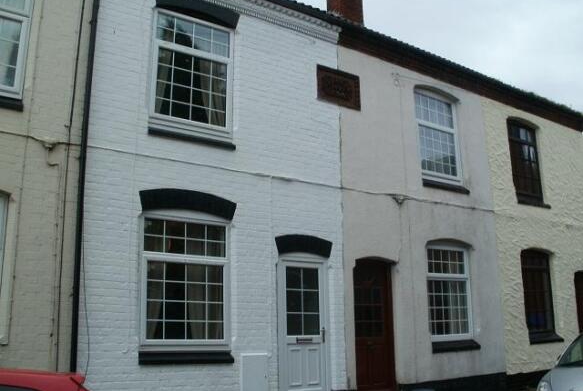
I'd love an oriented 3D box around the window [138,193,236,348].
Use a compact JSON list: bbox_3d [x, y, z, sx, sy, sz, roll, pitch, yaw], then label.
[{"bbox_3d":[-1.270,0.891,7.348,1.305,1.938,0.120,8,-14,-34],"label":"window"}]

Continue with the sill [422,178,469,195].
[{"bbox_3d":[2.578,-0.135,10.269,1.160,0.149,0.140,8,-14,-34],"label":"sill"}]

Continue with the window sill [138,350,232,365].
[{"bbox_3d":[-1.232,1.908,7.103,1.204,0.139,0.140,8,-14,-34],"label":"window sill"}]

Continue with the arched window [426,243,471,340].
[{"bbox_3d":[2.569,1.550,10.020,1.148,1.645,0.100,8,-14,-34],"label":"arched window"}]

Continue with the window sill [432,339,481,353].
[{"bbox_3d":[2.605,2.425,9.730,1.160,0.167,0.140,8,-14,-34],"label":"window sill"}]

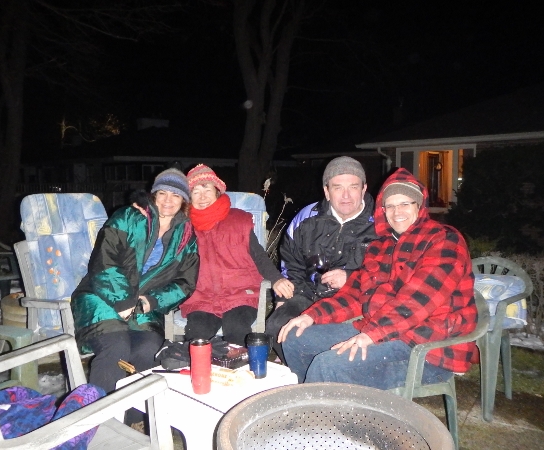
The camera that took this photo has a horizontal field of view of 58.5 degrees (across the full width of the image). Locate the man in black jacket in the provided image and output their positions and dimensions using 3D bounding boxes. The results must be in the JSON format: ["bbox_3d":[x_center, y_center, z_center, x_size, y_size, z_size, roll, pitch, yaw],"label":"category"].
[{"bbox_3d":[0.270,0.345,2.342,0.560,1.340,0.740,2,7,16],"label":"man in black jacket"}]

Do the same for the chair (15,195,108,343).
[{"bbox_3d":[-1.000,0.403,2.731,0.600,1.140,0.750,-6,9,-44],"label":"chair"}]

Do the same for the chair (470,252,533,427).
[{"bbox_3d":[1.070,0.583,2.740,0.560,0.780,0.550,6,9,43],"label":"chair"}]

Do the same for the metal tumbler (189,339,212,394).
[{"bbox_3d":[-0.253,0.499,1.709,0.078,0.183,0.078,0,6,0],"label":"metal tumbler"}]

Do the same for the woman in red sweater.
[{"bbox_3d":[-0.200,0.342,2.553,0.600,1.300,0.780,0,6,-3],"label":"woman in red sweater"}]

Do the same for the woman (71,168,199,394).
[{"bbox_3d":[-0.700,0.363,2.455,0.600,1.280,0.840,-3,7,-23],"label":"woman"}]

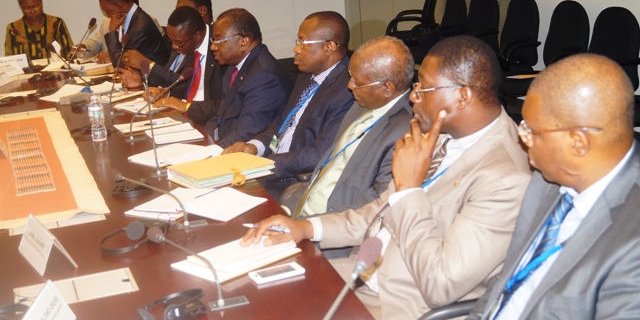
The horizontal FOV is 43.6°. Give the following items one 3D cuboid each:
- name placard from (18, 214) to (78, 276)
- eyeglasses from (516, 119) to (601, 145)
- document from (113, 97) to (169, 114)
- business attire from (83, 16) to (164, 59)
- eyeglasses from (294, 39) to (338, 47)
[{"bbox_3d":[-0.687,0.205,1.995,0.084,0.087,0.238,-13,17,-31],"label":"name placard"},{"bbox_3d":[0.434,-0.061,1.458,0.145,0.045,0.140,-2,17,10],"label":"eyeglasses"},{"bbox_3d":[-0.895,-0.273,4.037,0.280,0.015,0.210,9,21,38],"label":"document"},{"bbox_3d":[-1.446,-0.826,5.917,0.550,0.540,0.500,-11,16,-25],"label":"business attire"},{"bbox_3d":[-0.016,-0.446,2.987,0.145,0.042,0.140,-7,17,-7],"label":"eyeglasses"}]

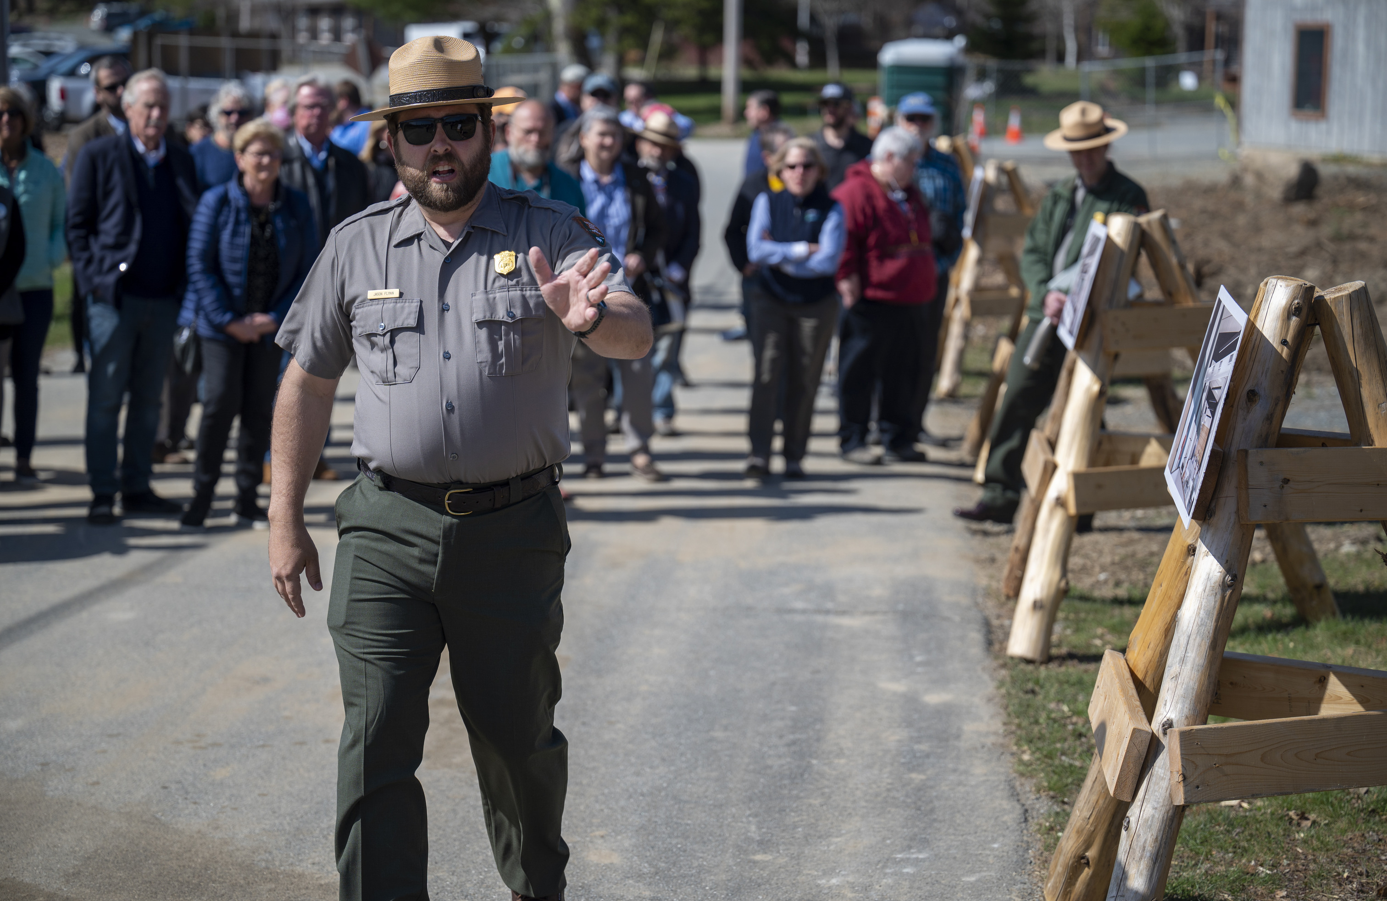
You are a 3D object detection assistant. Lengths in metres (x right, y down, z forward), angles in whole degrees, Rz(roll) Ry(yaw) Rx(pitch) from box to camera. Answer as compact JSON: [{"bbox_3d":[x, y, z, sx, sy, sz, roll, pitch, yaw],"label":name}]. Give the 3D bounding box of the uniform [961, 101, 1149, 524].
[{"bbox_3d":[1.465,-0.557,11.796,0.520,1.710,0.540,-5,10,-43],"label":"uniform"}]

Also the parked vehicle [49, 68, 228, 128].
[{"bbox_3d":[-14.328,-9.306,77.000,5.500,1.800,2.000,-2,7,-23],"label":"parked vehicle"}]

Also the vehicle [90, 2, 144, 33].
[{"bbox_3d":[-33.586,-25.109,170.000,1.900,1.750,4.700,6,8,32],"label":"vehicle"}]

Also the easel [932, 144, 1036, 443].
[{"bbox_3d":[1.943,-1.111,17.600,1.060,1.420,1.220,2,7,4],"label":"easel"}]

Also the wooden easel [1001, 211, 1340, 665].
[{"bbox_3d":[1.567,-0.108,9.735,1.060,1.420,1.220,2,7,4],"label":"wooden easel"}]

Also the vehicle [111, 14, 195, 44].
[{"bbox_3d":[-26.714,-20.853,145.000,1.820,1.550,4.500,7,9,41],"label":"vehicle"}]

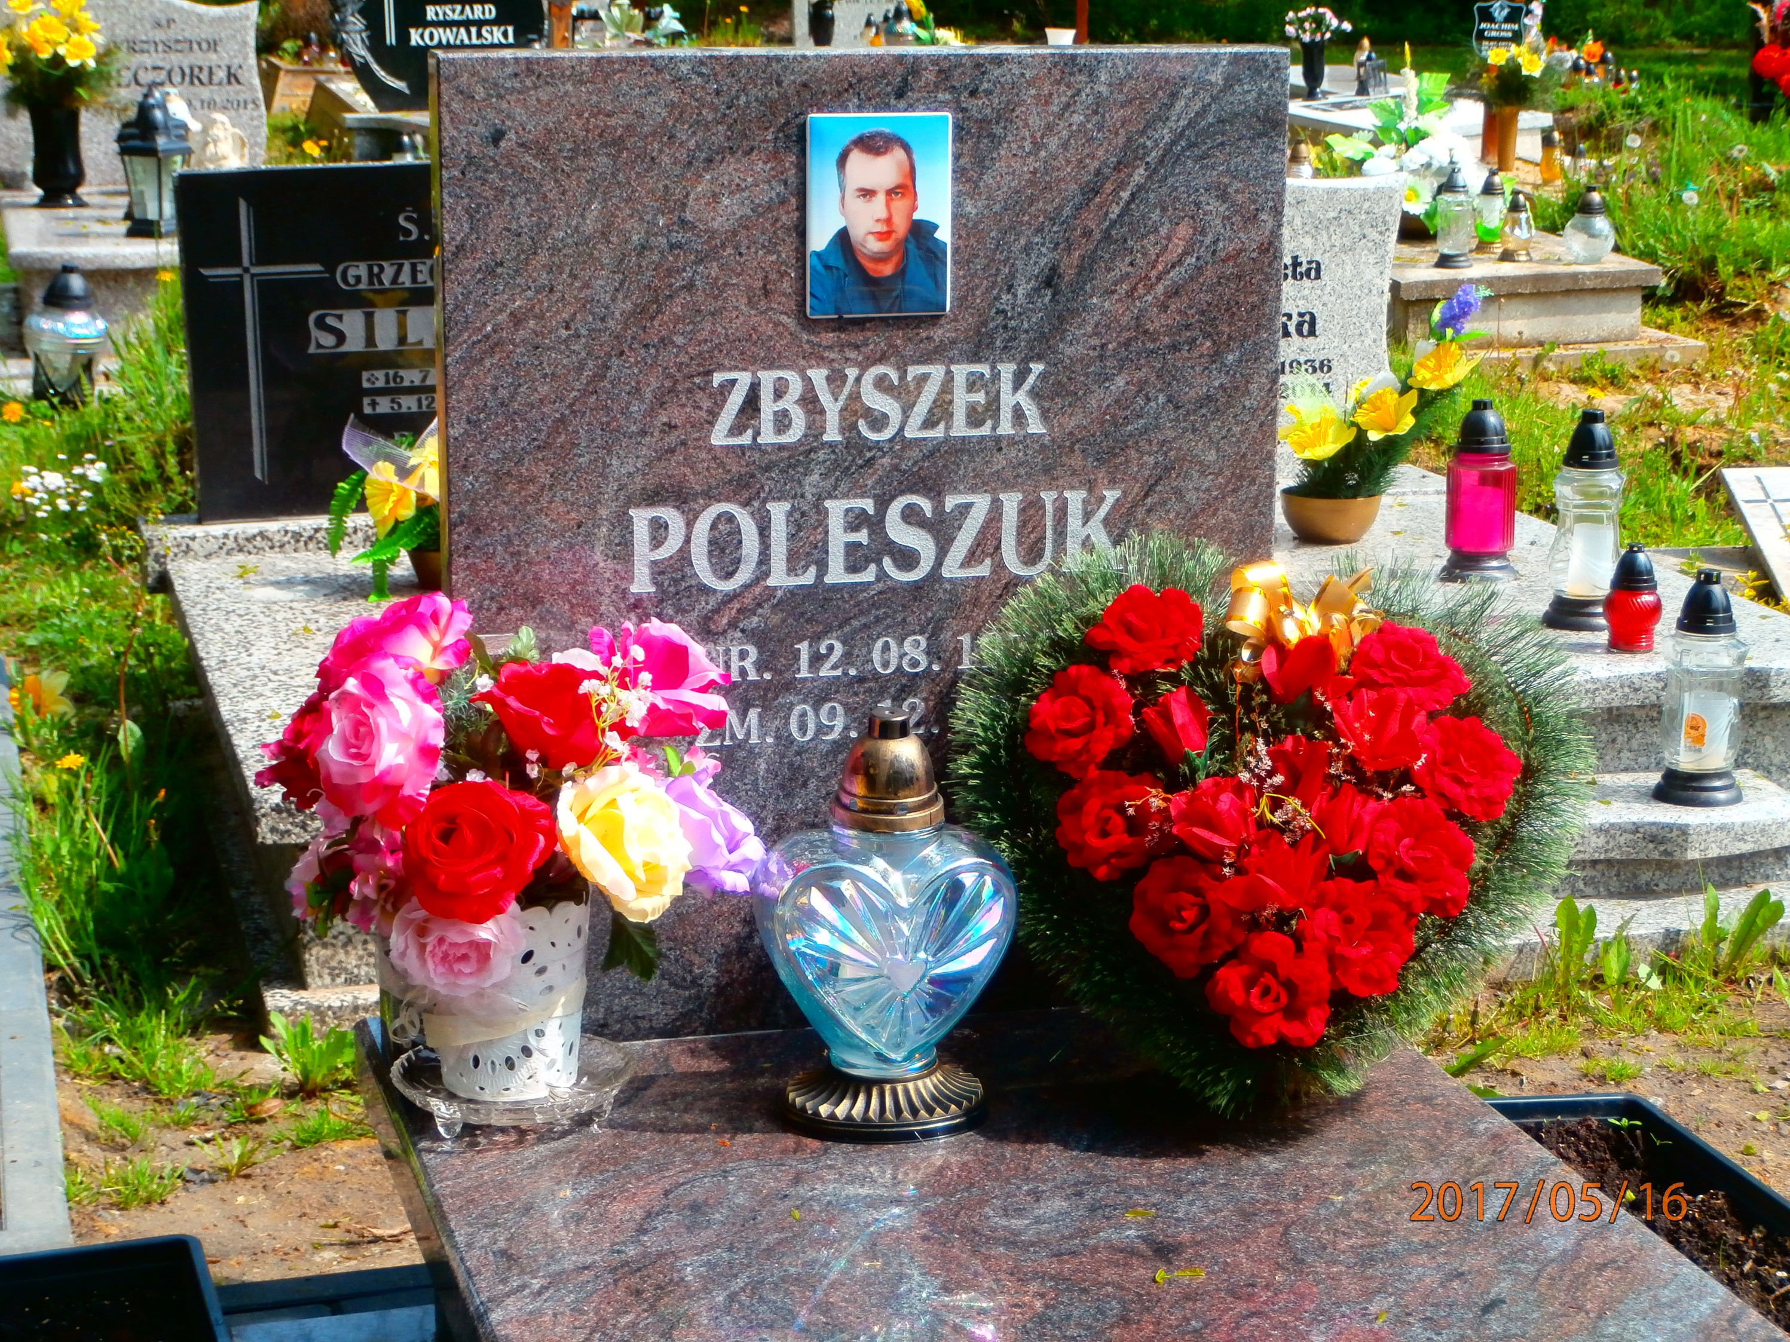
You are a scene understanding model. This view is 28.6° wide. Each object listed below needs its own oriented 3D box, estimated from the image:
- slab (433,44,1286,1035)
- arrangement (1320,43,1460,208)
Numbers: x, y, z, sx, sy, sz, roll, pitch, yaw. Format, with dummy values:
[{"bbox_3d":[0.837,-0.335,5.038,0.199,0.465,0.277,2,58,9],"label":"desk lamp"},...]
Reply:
[{"bbox_3d":[-0.022,-0.095,2.702,0.650,0.748,0.053,-3,13,-15],"label":"slab"},{"bbox_3d":[1.562,-1.643,10.920,0.420,0.570,0.340,-3,12,-15],"label":"arrangement"}]

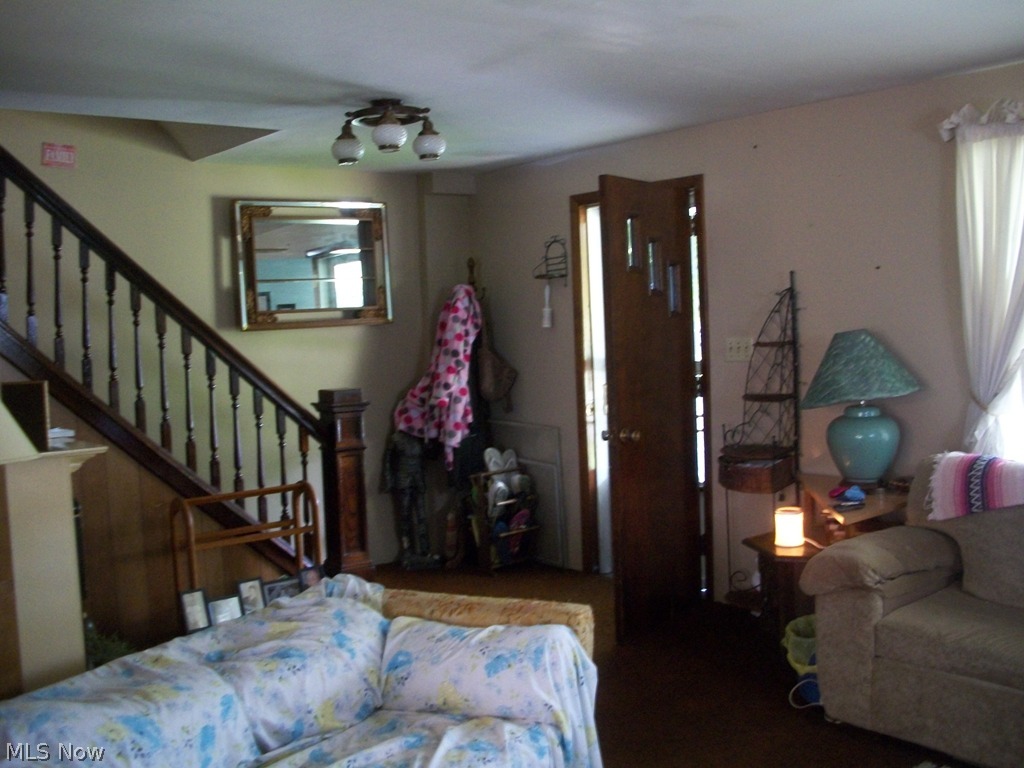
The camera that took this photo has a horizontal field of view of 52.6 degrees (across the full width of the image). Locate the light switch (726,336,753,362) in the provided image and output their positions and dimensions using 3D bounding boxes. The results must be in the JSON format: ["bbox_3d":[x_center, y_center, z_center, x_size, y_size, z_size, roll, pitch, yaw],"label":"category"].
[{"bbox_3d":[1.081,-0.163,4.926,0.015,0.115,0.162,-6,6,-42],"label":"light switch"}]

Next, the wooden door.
[{"bbox_3d":[0.659,0.099,4.798,0.045,2.030,0.810,1,5,35],"label":"wooden door"}]

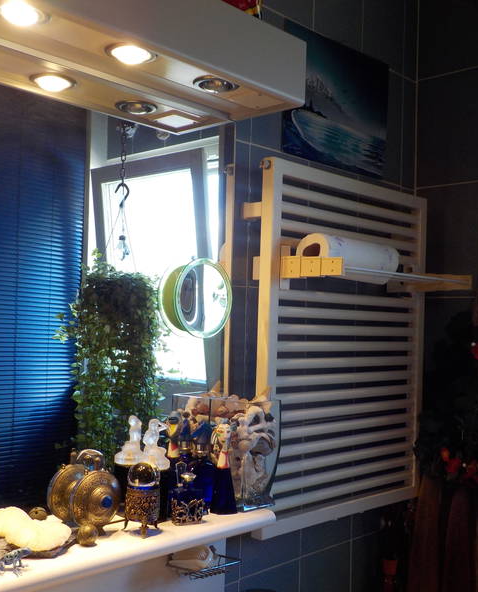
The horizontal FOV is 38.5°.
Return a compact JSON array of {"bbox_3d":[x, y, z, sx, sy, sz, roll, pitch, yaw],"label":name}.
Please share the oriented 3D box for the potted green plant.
[{"bbox_3d":[-0.443,0.228,2.378,0.350,0.710,0.320,2,-2,-10],"label":"potted green plant"}]

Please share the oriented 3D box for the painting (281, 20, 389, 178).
[{"bbox_3d":[0.234,-0.452,1.625,0.020,0.293,0.400,0,-2,45],"label":"painting"}]

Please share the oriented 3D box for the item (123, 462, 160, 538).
[{"bbox_3d":[-0.148,0.317,1.077,0.055,0.107,0.055,1,-1,0],"label":"item"}]

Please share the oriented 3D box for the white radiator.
[{"bbox_3d":[0.242,0.115,1.578,0.075,0.760,0.600,0,-2,44],"label":"white radiator"}]

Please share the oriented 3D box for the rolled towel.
[{"bbox_3d":[0.234,-0.075,1.431,0.090,0.090,0.250,0,-2,44],"label":"rolled towel"}]

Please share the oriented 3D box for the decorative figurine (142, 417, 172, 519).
[{"bbox_3d":[-0.141,0.293,1.170,0.045,0.160,0.045,1,-2,22],"label":"decorative figurine"}]

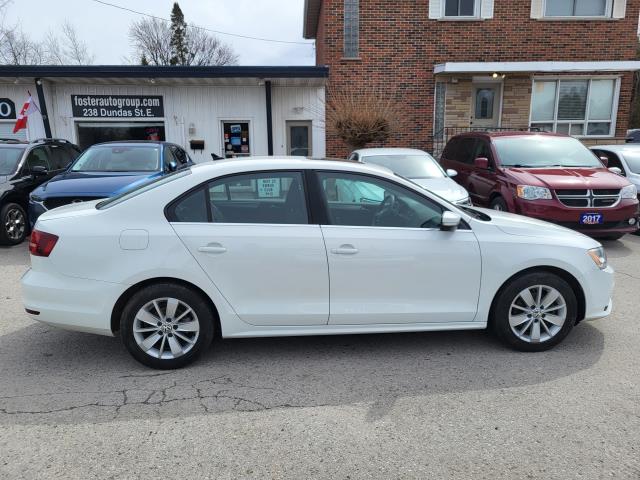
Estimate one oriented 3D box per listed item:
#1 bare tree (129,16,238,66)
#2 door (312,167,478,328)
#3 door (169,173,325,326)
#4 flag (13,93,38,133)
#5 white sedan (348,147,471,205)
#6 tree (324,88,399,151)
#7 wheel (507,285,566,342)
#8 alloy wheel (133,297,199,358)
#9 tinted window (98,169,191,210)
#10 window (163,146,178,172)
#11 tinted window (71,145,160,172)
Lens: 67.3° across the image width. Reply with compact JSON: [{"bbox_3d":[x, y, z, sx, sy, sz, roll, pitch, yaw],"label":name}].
[{"bbox_3d":[-10.721,-11.983,38.371,8.800,11.200,8.600,0,12,0],"label":"bare tree"},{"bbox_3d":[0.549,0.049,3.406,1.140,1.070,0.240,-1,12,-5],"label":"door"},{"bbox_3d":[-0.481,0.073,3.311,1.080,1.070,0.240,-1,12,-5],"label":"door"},{"bbox_3d":[-7.594,-3.274,12.394,0.720,1.050,0.350,-1,12,-6],"label":"flag"},{"bbox_3d":[1.254,-0.908,8.492,1.790,1.450,4.550,-1,12,-1],"label":"white sedan"},{"bbox_3d":[1.130,-2.566,12.847,2.100,2.900,2.000,0,12,0],"label":"tree"},{"bbox_3d":[1.589,0.527,3.595,0.440,0.440,0.190,-1,12,-5],"label":"wheel"},{"bbox_3d":[-1.050,0.590,3.352,0.440,0.440,0.190,-1,12,-5],"label":"alloy wheel"},{"bbox_3d":[-1.296,-0.490,3.885,0.680,0.120,1.250,-24,13,0],"label":"tinted window"},{"bbox_3d":[-2.468,-1.312,7.847,0.140,0.420,0.880,-1,12,-3],"label":"window"},{"bbox_3d":[-3.159,-1.288,7.648,1.400,0.130,0.840,-1,40,-3],"label":"tinted window"}]

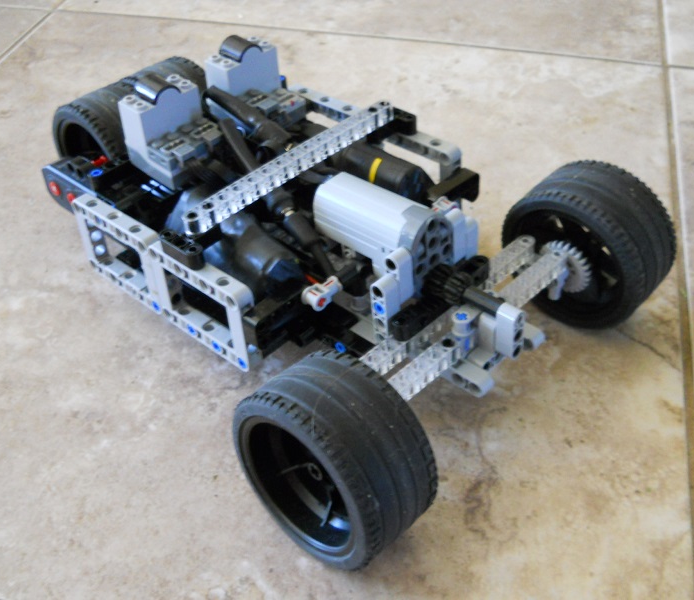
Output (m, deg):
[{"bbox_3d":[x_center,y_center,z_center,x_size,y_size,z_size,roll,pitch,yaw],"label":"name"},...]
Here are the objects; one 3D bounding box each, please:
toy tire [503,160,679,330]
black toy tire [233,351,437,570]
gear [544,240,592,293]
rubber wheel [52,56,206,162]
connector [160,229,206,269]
[{"bbox_3d":[0.108,-0.024,0.385,0.069,0.069,0.036,31,53,30],"label":"toy tire"},{"bbox_3d":[-0.005,0.055,0.298,0.036,0.069,0.069,-33,51,-32],"label":"black toy tire"},{"bbox_3d":[0.094,-0.014,0.374,0.026,0.026,0.007,31,52,30],"label":"gear"},{"bbox_3d":[-0.105,-0.083,0.453,0.069,0.069,0.072,31,51,31],"label":"rubber wheel"},{"bbox_3d":[-0.065,-0.020,0.336,0.024,0.008,0.008,29,50,33],"label":"connector"}]

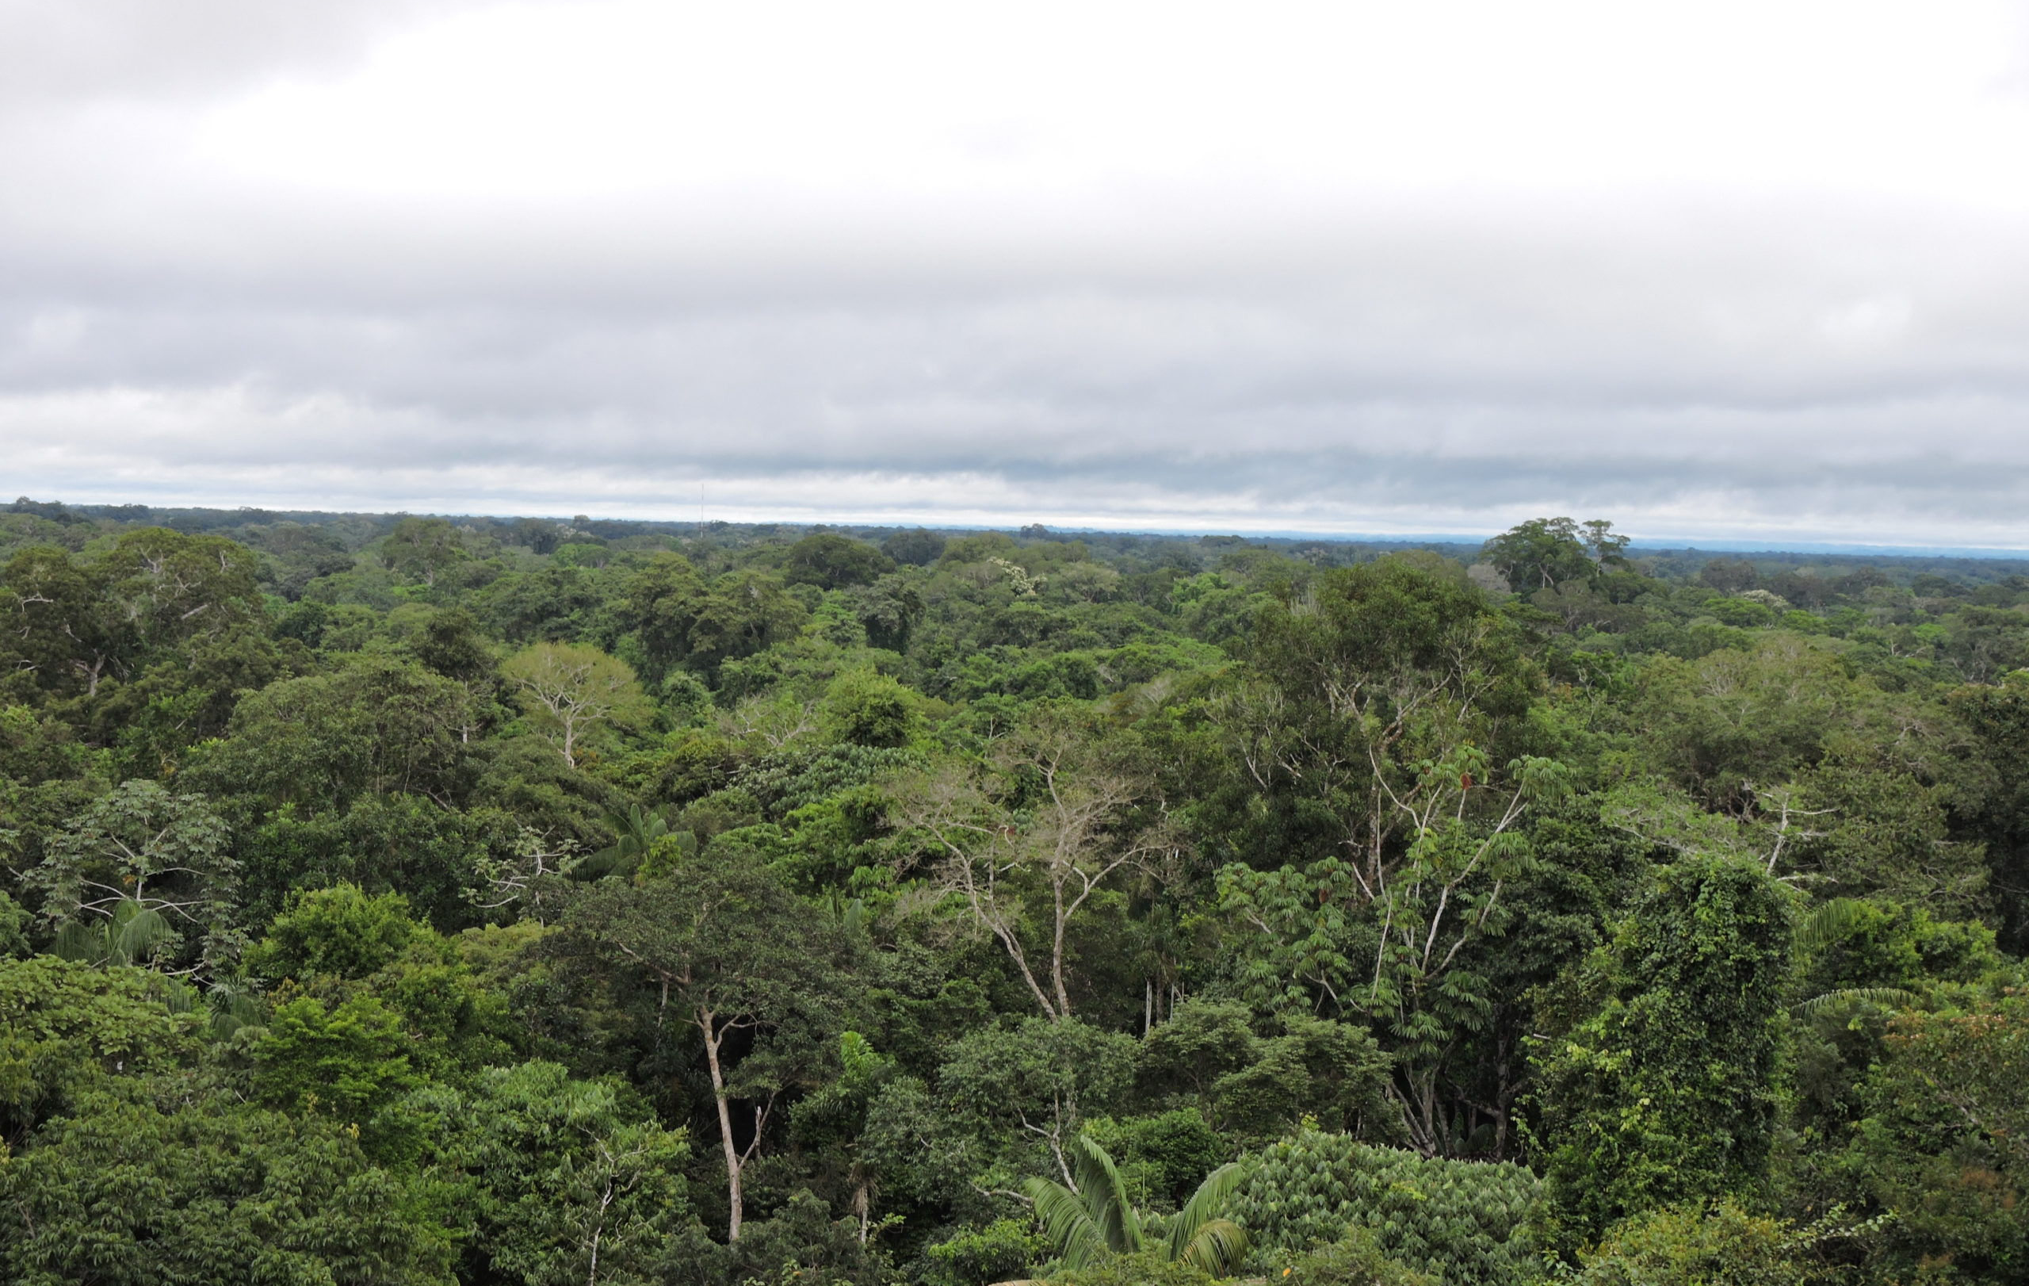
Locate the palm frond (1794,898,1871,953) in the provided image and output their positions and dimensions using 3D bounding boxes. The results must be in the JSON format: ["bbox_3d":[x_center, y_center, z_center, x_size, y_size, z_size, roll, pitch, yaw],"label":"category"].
[{"bbox_3d":[28.366,9.803,132.000,2.800,2.000,1.800,1,2,-17],"label":"palm frond"}]

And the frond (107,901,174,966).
[{"bbox_3d":[-30.977,10.307,135.000,2.500,2.300,1.800,2,2,22],"label":"frond"}]

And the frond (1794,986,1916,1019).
[{"bbox_3d":[28.639,12.305,130.000,4.300,1.200,1.500,2,2,11],"label":"frond"}]

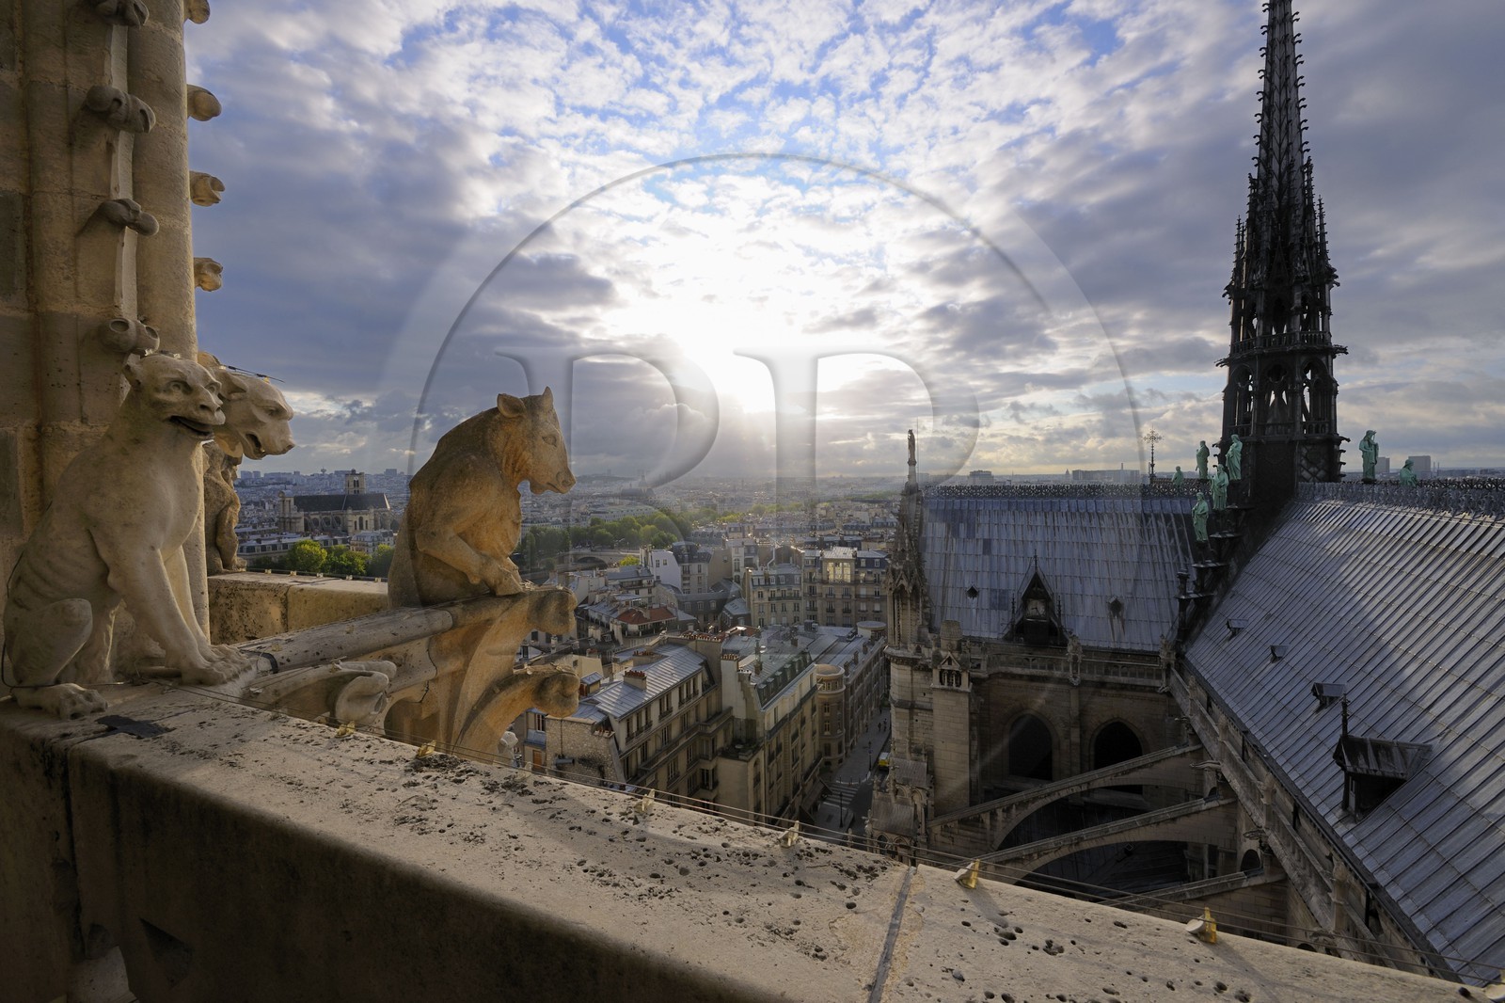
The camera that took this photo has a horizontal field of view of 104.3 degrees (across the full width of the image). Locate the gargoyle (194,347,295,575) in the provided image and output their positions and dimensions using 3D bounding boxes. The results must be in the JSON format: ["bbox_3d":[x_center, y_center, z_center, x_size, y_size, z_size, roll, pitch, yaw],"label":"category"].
[{"bbox_3d":[-3.200,-0.215,3.500,0.500,1.300,0.800,2,3,42],"label":"gargoyle"}]

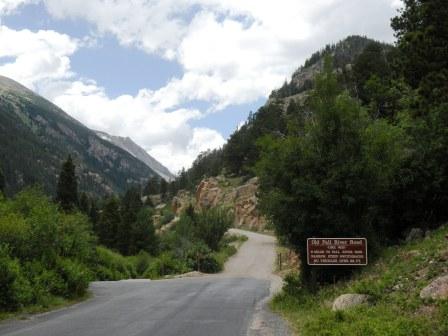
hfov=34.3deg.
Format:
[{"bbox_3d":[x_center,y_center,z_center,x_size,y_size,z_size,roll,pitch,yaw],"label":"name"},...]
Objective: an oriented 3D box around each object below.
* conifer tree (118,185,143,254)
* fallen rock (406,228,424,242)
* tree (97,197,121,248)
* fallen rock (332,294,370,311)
[{"bbox_3d":[-10.320,6.071,80.000,2.800,7.700,2.800,0,-6,0],"label":"conifer tree"},{"bbox_3d":[6.341,2.245,24.000,0.620,0.470,0.550,0,-6,0],"label":"fallen rock"},{"bbox_3d":[-12.748,6.126,80.000,2.700,6.100,2.700,0,-6,0],"label":"tree"},{"bbox_3d":[2.779,2.936,15.800,0.820,0.370,0.600,0,-6,0],"label":"fallen rock"}]

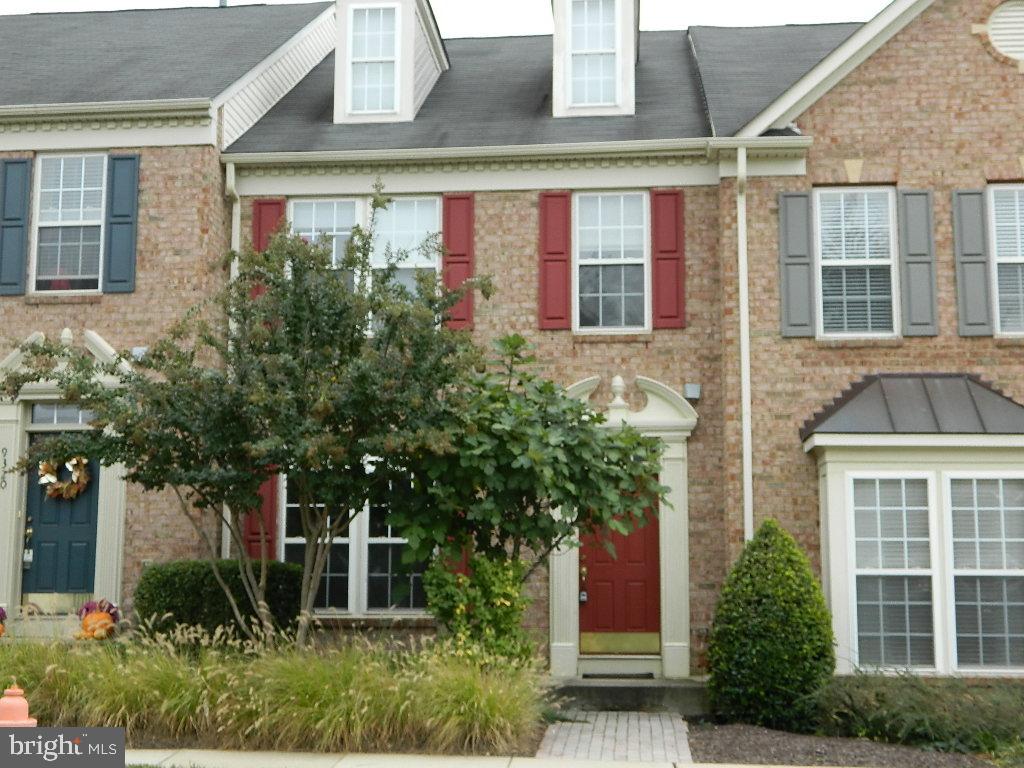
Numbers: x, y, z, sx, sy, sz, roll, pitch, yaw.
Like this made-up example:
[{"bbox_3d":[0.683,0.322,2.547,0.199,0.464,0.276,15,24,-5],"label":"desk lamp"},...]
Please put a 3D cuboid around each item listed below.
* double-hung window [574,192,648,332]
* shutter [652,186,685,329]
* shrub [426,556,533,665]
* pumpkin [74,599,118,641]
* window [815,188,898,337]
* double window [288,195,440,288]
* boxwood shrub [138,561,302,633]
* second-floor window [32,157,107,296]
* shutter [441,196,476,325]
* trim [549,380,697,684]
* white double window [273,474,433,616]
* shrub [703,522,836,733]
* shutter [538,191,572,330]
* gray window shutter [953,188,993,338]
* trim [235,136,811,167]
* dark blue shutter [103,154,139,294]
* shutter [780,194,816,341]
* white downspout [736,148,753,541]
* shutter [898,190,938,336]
[{"bbox_3d":[1.157,-1.410,16.166,0.902,1.680,0.100,-1,-8,6],"label":"double-hung window"},{"bbox_3d":[1.786,-1.426,15.864,0.372,1.607,0.040,-1,-9,6],"label":"shutter"},{"bbox_3d":[-0.340,2.470,14.610,1.114,1.327,1.000,-1,-9,6],"label":"shrub"},{"bbox_3d":[-4.470,2.534,14.957,0.390,0.430,0.360,-1,-8,6],"label":"pumpkin"},{"bbox_3d":[3.783,-1.344,15.295,0.891,1.692,0.120,-1,-8,6],"label":"window"},{"bbox_3d":[-1.738,-1.394,16.455,1.840,1.686,0.100,-1,-8,6],"label":"double window"},{"bbox_3d":[-3.025,2.307,14.408,1.674,0.949,0.900,-1,-9,6],"label":"boxwood shrub"},{"bbox_3d":[-5.147,-1.857,16.201,0.887,1.717,0.090,-1,-8,6],"label":"second-floor window"},{"bbox_3d":[-0.622,-1.440,16.314,0.384,1.639,0.050,-1,-8,6],"label":"shutter"},{"bbox_3d":[1.203,1.579,15.580,1.728,3.347,0.270,-1,-8,6],"label":"trim"},{"bbox_3d":[-1.744,1.807,15.813,1.891,1.697,0.100,-1,-9,6],"label":"white double window"},{"bbox_3d":[2.452,2.251,13.231,1.189,1.935,1.200,-1,-9,6],"label":"shrub"},{"bbox_3d":[0.505,-1.433,16.199,0.390,1.657,0.050,-1,-8,6],"label":"shutter"},{"bbox_3d":[4.958,-1.301,14.953,0.366,1.611,0.040,-1,-9,6],"label":"gray window shutter"},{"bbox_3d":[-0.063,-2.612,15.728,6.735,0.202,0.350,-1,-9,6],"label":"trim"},{"bbox_3d":[-4.462,-1.829,15.850,0.372,1.629,0.040,-1,-9,6],"label":"dark blue shutter"},{"bbox_3d":[3.106,-1.305,15.148,0.365,1.618,0.040,-1,-9,6],"label":"shutter"},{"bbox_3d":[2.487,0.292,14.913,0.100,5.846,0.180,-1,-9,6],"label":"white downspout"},{"bbox_3d":[4.495,-1.338,15.429,0.389,1.655,0.050,-1,-8,6],"label":"shutter"}]

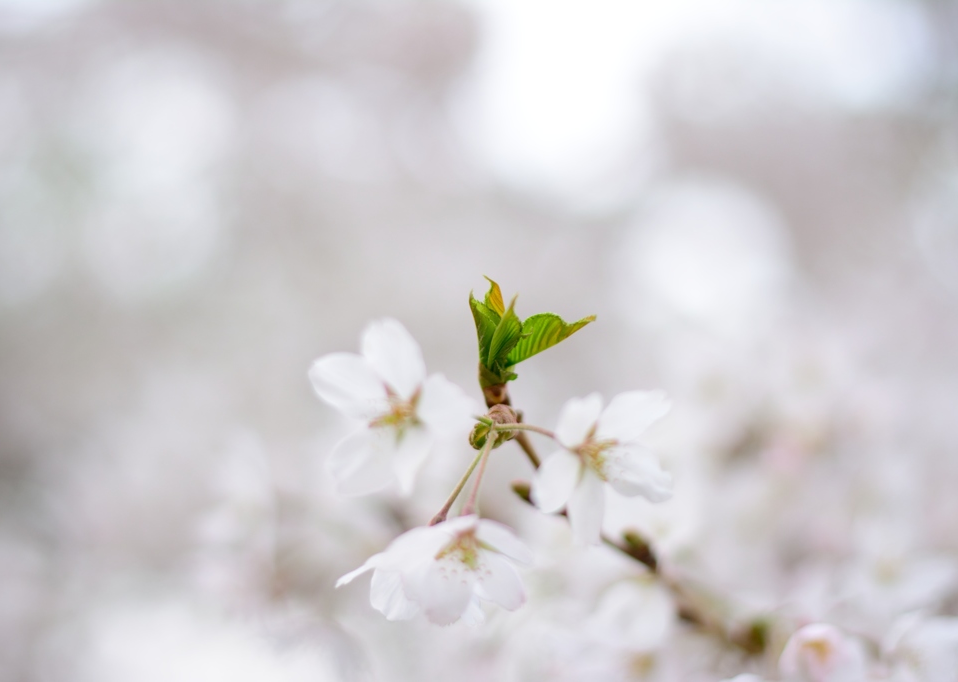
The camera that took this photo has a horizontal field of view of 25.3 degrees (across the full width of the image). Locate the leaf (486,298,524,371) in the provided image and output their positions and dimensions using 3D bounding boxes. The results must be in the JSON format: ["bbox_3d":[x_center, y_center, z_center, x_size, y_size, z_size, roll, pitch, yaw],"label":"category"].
[{"bbox_3d":[0.005,-0.002,0.452,0.005,0.017,0.006,20,6,-16],"label":"leaf"}]

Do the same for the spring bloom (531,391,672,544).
[{"bbox_3d":[0.026,0.026,0.445,0.032,0.034,0.017,-2,14,-29],"label":"spring bloom"}]

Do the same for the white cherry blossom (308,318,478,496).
[{"bbox_3d":[-0.018,0.014,0.437,0.035,0.036,0.016,1,7,10],"label":"white cherry blossom"}]

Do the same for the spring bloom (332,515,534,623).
[{"bbox_3d":[-0.009,0.048,0.445,0.040,0.033,0.022,0,41,-4],"label":"spring bloom"}]

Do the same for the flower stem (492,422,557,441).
[{"bbox_3d":[0.009,0.017,0.408,0.014,0.003,0.003,10,4,25],"label":"flower stem"}]

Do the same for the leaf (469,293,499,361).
[{"bbox_3d":[0.001,-0.003,0.455,0.006,0.015,0.006,-7,0,17],"label":"leaf"}]

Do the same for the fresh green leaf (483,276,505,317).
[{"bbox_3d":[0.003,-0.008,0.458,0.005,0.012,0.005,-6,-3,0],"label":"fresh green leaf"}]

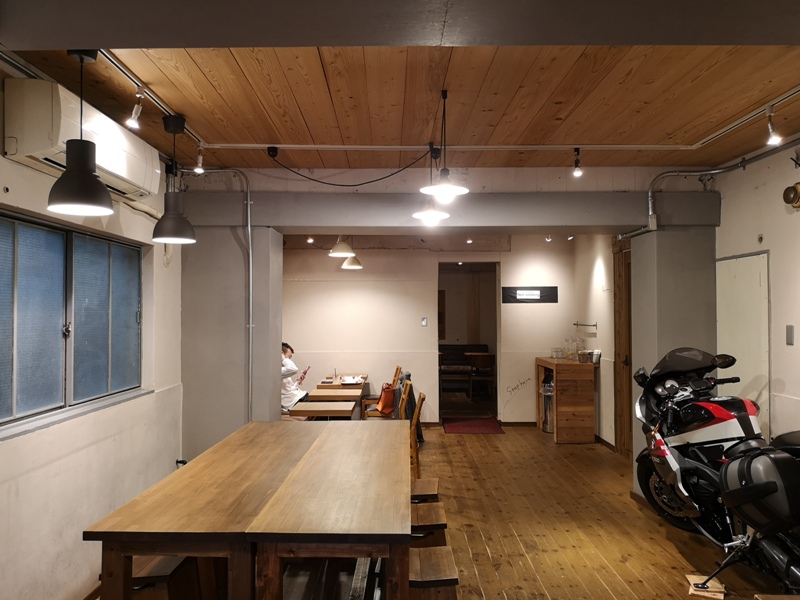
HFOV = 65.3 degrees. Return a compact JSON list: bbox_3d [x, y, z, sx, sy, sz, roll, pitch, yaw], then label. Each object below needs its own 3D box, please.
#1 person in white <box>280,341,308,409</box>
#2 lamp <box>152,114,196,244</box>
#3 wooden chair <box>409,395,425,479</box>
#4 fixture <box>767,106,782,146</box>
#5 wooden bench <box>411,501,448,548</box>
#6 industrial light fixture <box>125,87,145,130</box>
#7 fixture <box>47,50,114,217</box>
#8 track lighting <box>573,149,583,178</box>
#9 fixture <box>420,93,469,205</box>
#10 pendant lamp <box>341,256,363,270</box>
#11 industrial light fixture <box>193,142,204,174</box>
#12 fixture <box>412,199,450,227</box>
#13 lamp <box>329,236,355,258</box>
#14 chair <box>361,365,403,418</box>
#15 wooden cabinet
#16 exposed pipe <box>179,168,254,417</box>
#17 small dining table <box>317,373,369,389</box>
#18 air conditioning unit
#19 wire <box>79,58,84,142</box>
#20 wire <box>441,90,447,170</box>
[{"bbox_3d":[-1.312,1.084,7.090,0.620,1.190,0.480,0,-1,-1],"label":"person in white"},{"bbox_3d":[-1.192,-0.642,3.297,0.220,0.666,0.220,0,-1,-1],"label":"lamp"},{"bbox_3d":[-0.032,1.216,5.456,0.490,0.844,0.420,0,-1,-1],"label":"wooden chair"},{"bbox_3d":[1.928,-0.894,3.216,0.068,0.185,0.060,0,-1,-1],"label":"fixture"},{"bbox_3d":[0.090,1.300,3.180,0.280,0.420,0.355,0,-2,1],"label":"wooden bench"},{"bbox_3d":[-1.239,-0.902,2.918,0.078,0.185,0.060,0,-1,-1],"label":"industrial light fixture"},{"bbox_3d":[-1.201,-0.660,2.353,0.220,0.665,0.220,0,-1,-1],"label":"fixture"},{"bbox_3d":[1.129,-0.868,3.968,0.064,0.191,0.070,0,-1,-1],"label":"track lighting"},{"bbox_3d":[0.212,-0.740,3.027,0.238,0.548,0.238,0,-1,-1],"label":"fixture"},{"bbox_3d":[-0.562,-0.439,7.302,0.245,0.180,0.245,0,-1,-1],"label":"pendant lamp"},{"bbox_3d":[-1.239,-0.873,3.848,0.060,0.185,0.060,0,-1,-1],"label":"industrial light fixture"},{"bbox_3d":[0.193,-0.535,3.810,0.232,0.170,0.232,0,-2,0],"label":"fixture"},{"bbox_3d":[-0.535,-0.484,5.753,0.245,0.200,0.245,0,-1,-1],"label":"lamp"},{"bbox_3d":[-0.216,1.224,7.573,0.470,0.800,0.420,0,-1,-1],"label":"chair"},{"bbox_3d":[2.053,1.219,7.775,0.507,0.921,1.030,0,-1,-1],"label":"wooden cabinet"},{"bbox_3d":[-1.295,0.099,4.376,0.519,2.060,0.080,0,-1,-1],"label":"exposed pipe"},{"bbox_3d":[-0.676,1.333,7.643,0.532,0.710,1.217,0,-1,-1],"label":"small dining table"},{"bbox_3d":[-1.417,-0.683,2.900,0.225,0.300,1.045,0,-1,-1],"label":"air conditioning unit"},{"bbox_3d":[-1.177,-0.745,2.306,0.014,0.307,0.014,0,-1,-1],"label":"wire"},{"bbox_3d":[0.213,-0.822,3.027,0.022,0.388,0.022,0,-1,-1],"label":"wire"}]

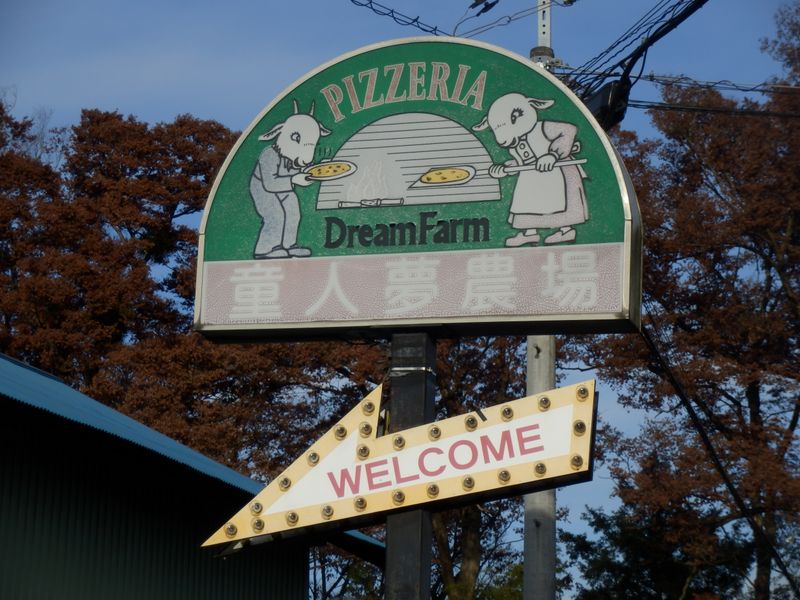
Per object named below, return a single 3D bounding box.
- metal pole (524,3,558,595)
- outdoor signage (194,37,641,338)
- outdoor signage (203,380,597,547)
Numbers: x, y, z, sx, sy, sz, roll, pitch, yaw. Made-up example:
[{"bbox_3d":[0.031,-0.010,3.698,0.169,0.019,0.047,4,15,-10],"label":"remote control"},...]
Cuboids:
[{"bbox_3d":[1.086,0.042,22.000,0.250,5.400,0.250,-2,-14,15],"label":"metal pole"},{"bbox_3d":[0.100,-0.592,14.910,2.300,1.548,0.264,-2,-14,15],"label":"outdoor signage"},{"bbox_3d":[0.012,0.803,14.587,2.098,0.728,0.240,-8,-15,13],"label":"outdoor signage"}]

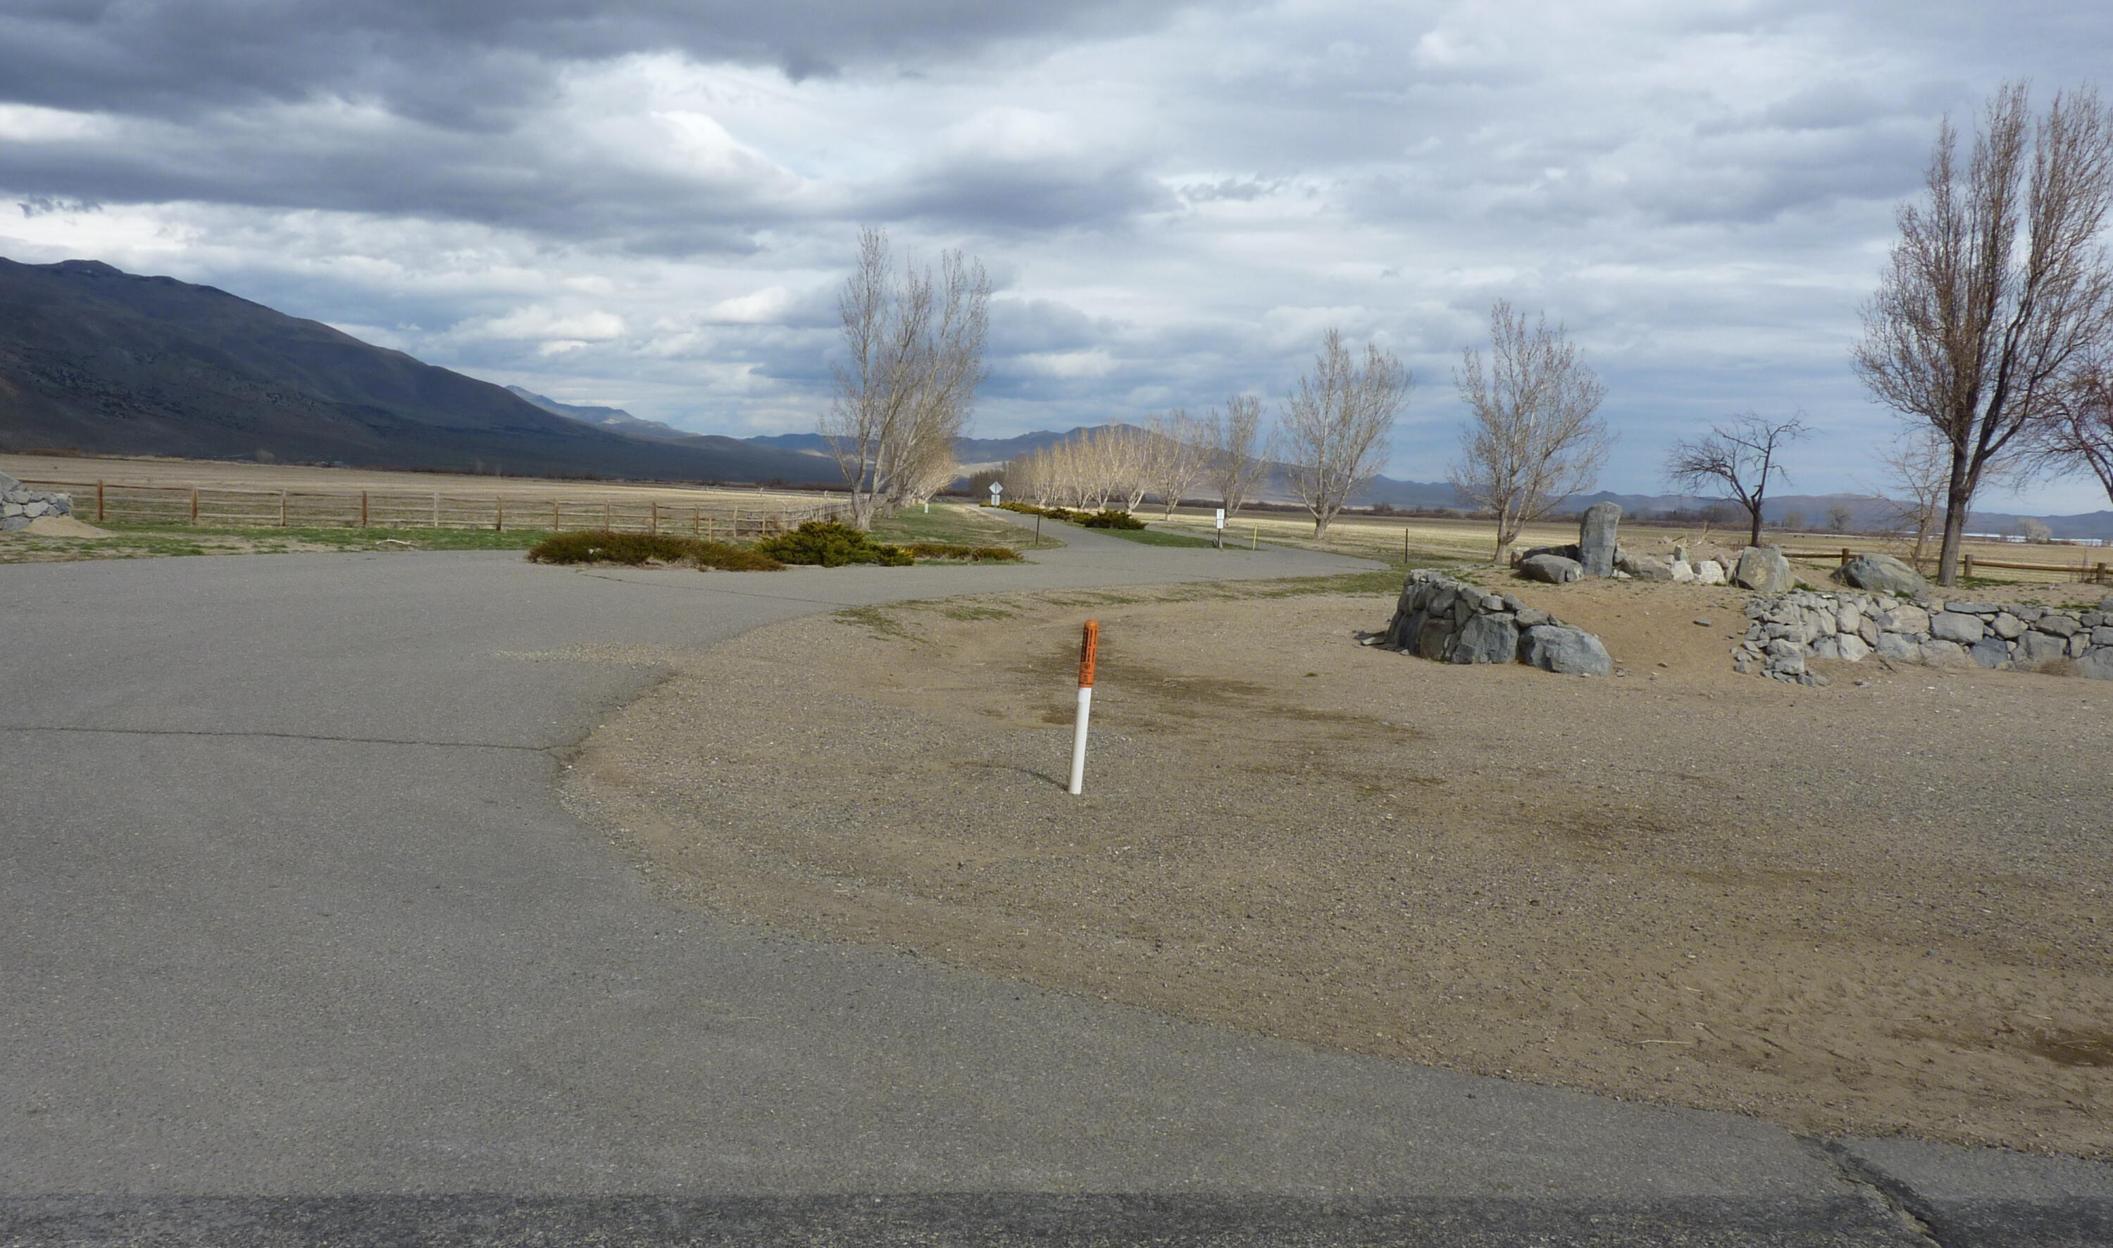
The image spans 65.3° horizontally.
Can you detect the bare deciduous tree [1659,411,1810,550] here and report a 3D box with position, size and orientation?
[{"bbox_3d":[11.540,-2.230,28.000,2.468,2.692,2.300,4,5,22],"label":"bare deciduous tree"}]

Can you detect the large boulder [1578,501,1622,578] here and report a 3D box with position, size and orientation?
[{"bbox_3d":[6.979,-1.073,21.100,0.496,0.962,0.420,2,4,0],"label":"large boulder"}]

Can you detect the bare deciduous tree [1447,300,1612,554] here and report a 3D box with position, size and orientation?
[{"bbox_3d":[16.931,-6.885,59.000,5.909,9.455,5.700,4,5,16],"label":"bare deciduous tree"}]

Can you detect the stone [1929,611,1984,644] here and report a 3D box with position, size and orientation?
[{"bbox_3d":[11.588,0.048,21.200,0.669,0.414,0.420,2,4,0],"label":"stone"}]

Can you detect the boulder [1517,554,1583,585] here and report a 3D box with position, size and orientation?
[{"bbox_3d":[5.910,-0.651,19.700,0.731,0.337,0.500,2,4,0],"label":"boulder"}]

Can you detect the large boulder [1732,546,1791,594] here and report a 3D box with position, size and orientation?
[{"bbox_3d":[8.659,-0.647,20.200,0.711,0.596,0.600,2,4,0],"label":"large boulder"}]

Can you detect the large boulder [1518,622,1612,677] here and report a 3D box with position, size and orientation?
[{"bbox_3d":[5.624,0.292,18.200,0.939,0.537,0.700,2,4,0],"label":"large boulder"}]

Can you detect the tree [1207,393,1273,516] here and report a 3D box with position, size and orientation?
[{"bbox_3d":[12.949,-11.660,117.000,4.922,9.375,4.600,3,4,6],"label":"tree"}]

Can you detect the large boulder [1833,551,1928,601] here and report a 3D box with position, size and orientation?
[{"bbox_3d":[10.796,-0.617,21.600,1.172,0.617,0.800,2,4,0],"label":"large boulder"}]

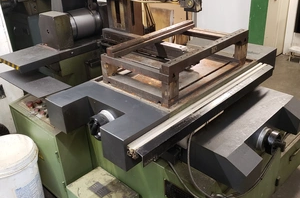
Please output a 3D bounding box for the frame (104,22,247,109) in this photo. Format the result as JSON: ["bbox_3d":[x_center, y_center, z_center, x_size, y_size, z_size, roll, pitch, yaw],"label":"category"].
[{"bbox_3d":[0.137,-0.205,1.454,0.401,0.171,0.614,20,34,39],"label":"frame"}]

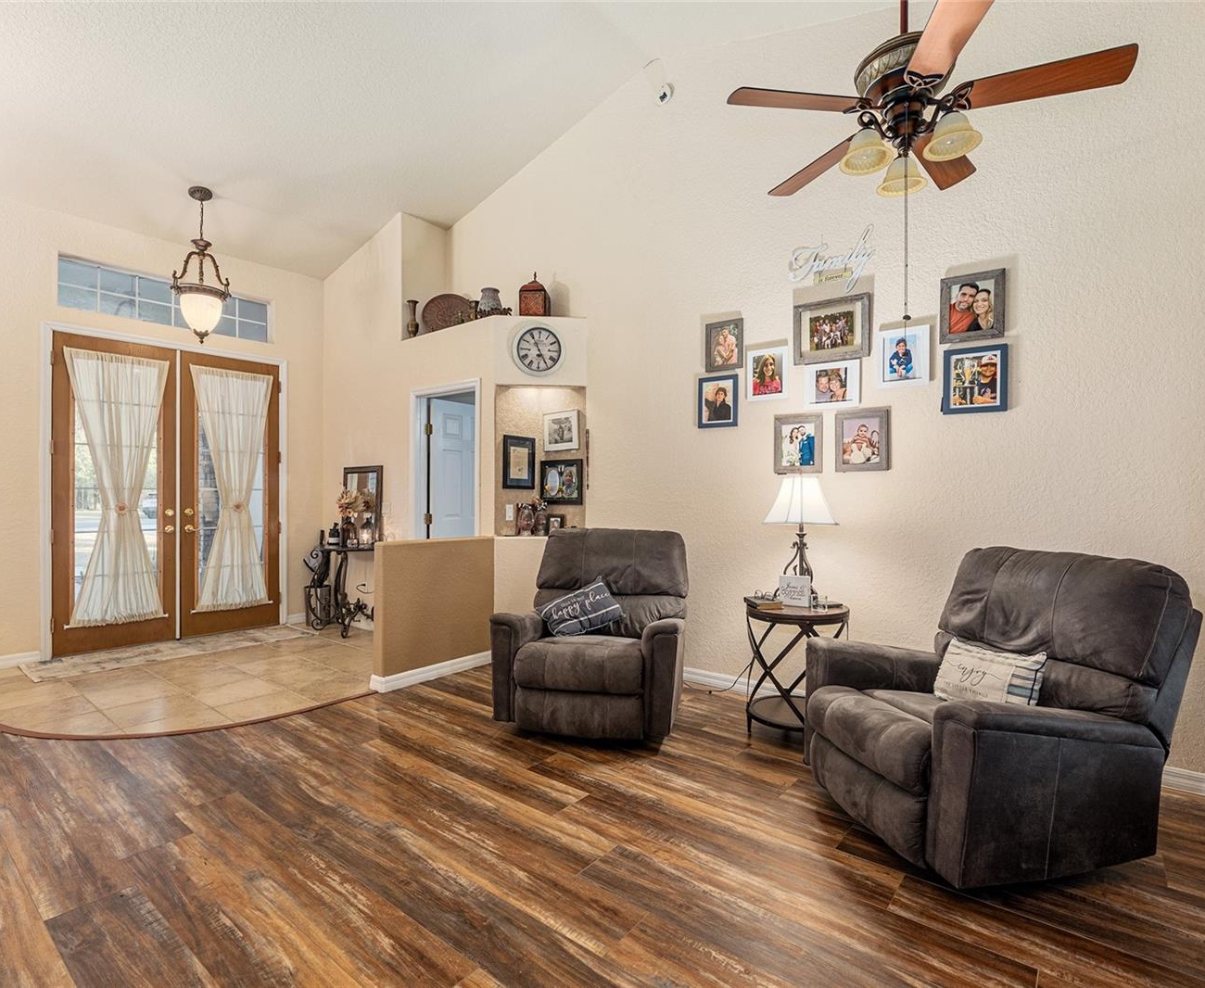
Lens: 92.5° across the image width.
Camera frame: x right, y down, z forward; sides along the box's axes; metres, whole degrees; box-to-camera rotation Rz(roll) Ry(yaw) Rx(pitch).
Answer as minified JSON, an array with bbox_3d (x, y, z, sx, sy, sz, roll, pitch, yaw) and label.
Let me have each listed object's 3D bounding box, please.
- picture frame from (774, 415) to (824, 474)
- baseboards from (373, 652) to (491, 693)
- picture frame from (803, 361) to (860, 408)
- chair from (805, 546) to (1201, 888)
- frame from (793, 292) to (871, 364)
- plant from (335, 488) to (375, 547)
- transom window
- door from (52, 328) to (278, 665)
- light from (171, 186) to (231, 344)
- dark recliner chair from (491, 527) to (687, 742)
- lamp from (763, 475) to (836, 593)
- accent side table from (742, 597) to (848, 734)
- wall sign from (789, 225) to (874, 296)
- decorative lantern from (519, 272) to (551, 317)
[{"bbox_3d":[1.138,-0.289,3.341,0.279,0.344,0.030,0,0,37],"label":"picture frame"},{"bbox_3d":[-1.120,1.179,3.920,0.130,0.093,0.890,0,0,39],"label":"baseboards"},{"bbox_3d":[1.269,-0.605,3.195,0.297,0.248,0.030,0,0,37],"label":"picture frame"},{"bbox_3d":[1.478,0.720,2.260,1.050,1.010,0.880,0,0,-12],"label":"chair"},{"bbox_3d":[1.281,-0.910,3.232,0.406,0.348,0.030,0,0,37],"label":"frame"},{"bbox_3d":[-2.202,0.211,5.120,0.270,0.520,0.250,0,0,37],"label":"plant"},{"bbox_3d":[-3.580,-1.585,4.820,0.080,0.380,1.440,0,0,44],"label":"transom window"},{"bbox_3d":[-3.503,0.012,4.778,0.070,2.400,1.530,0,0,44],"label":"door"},{"bbox_3d":[-2.972,-1.694,4.270,0.375,1.170,0.375,0,0,44],"label":"light"},{"bbox_3d":[-0.016,0.725,3.378,0.920,1.010,0.970,0,0,13],"label":"dark recliner chair"},{"bbox_3d":[1.045,0.235,3.060,0.375,0.685,0.375,0,0,37],"label":"lamp"},{"bbox_3d":[1.003,0.901,2.970,0.530,0.648,0.530,0,0,37],"label":"accent side table"},{"bbox_3d":[1.278,-1.272,3.239,0.455,0.345,0.020,0,0,37],"label":"wall sign"},{"bbox_3d":[-0.519,-1.505,4.410,0.200,0.370,0.200,0,0,6],"label":"decorative lantern"}]

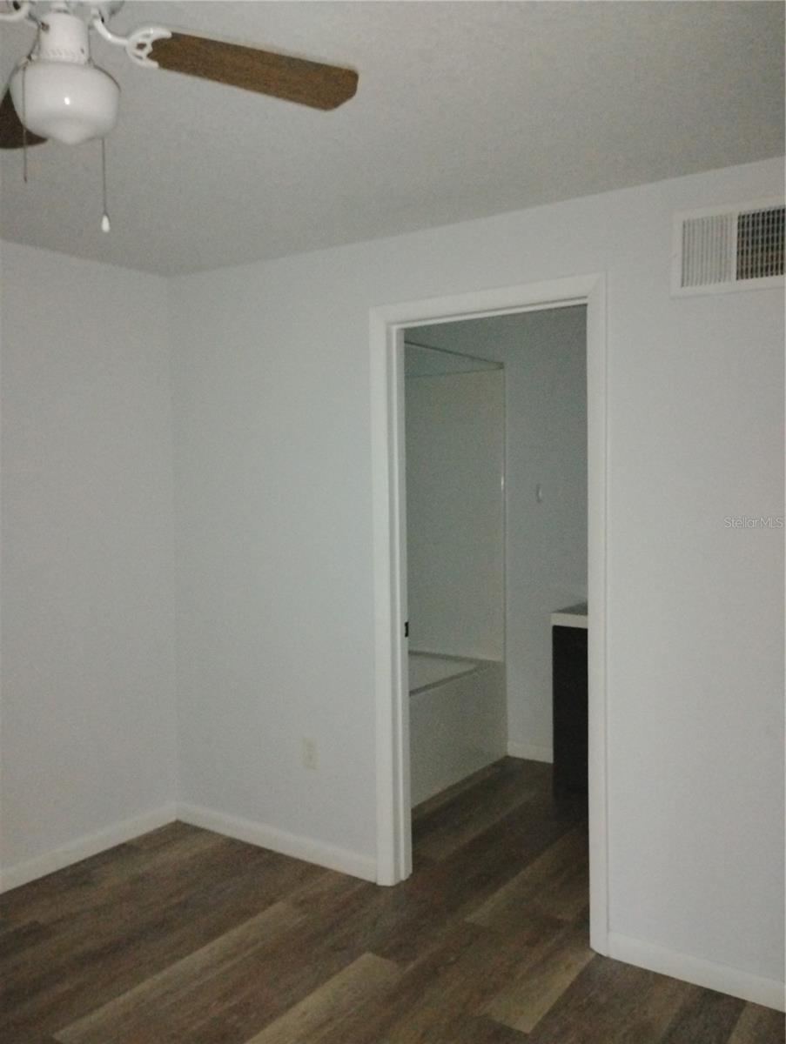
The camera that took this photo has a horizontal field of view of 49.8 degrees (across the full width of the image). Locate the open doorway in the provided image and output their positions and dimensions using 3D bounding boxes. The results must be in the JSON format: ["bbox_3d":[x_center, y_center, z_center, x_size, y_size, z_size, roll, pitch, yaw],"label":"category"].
[{"bbox_3d":[0.329,0.294,2.948,0.896,2.156,0.140,2,3,34],"label":"open doorway"}]

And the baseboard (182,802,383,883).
[{"bbox_3d":[-0.524,1.310,3.503,1.091,0.082,0.014,2,3,34],"label":"baseboard"}]

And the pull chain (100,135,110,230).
[{"bbox_3d":[-0.487,-0.570,1.430,0.013,0.164,0.013,2,3,34],"label":"pull chain"}]

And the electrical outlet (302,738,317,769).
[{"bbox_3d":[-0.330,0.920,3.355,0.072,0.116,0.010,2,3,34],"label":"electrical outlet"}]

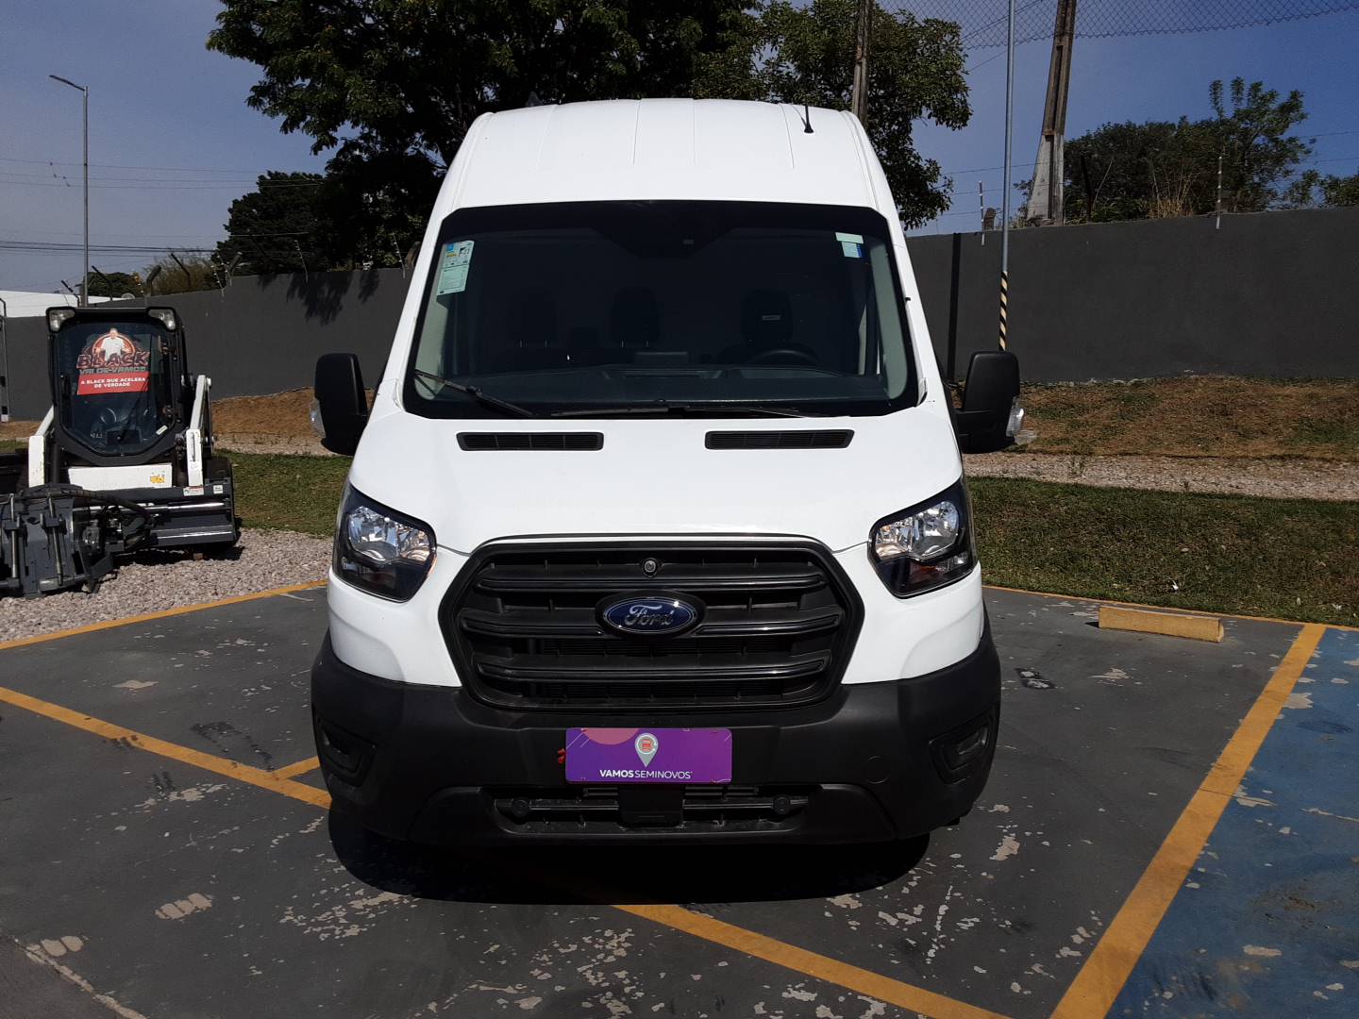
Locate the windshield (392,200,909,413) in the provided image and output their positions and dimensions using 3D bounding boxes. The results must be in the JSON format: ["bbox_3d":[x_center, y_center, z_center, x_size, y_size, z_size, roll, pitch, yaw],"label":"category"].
[{"bbox_3d":[-0.060,-0.705,3.802,1.700,0.200,1.120,0,52,1],"label":"windshield"}]

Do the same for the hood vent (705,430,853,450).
[{"bbox_3d":[0.300,-0.214,3.339,0.445,0.035,0.135,0,27,1],"label":"hood vent"}]

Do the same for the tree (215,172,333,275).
[{"bbox_3d":[-13.386,-7.315,37.373,5.200,7.979,5.200,0,7,0],"label":"tree"}]

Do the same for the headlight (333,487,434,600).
[{"bbox_3d":[-0.787,0.087,2.983,0.360,0.290,0.400,0,7,1],"label":"headlight"}]

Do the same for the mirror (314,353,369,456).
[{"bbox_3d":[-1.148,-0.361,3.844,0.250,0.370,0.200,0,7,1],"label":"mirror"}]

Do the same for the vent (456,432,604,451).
[{"bbox_3d":[-0.446,-0.210,3.339,0.445,0.035,0.135,0,27,1],"label":"vent"}]

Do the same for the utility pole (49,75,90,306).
[{"bbox_3d":[-16.172,-6.639,29.142,1.200,9.106,0.200,-4,8,-30],"label":"utility pole"}]

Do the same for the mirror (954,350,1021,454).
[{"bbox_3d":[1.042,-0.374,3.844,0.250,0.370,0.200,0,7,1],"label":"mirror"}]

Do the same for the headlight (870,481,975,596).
[{"bbox_3d":[0.653,0.078,2.983,0.360,0.290,0.400,0,7,1],"label":"headlight"}]

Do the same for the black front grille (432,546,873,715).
[{"bbox_3d":[-0.070,0.277,2.745,1.070,0.410,0.240,0,7,1],"label":"black front grille"}]

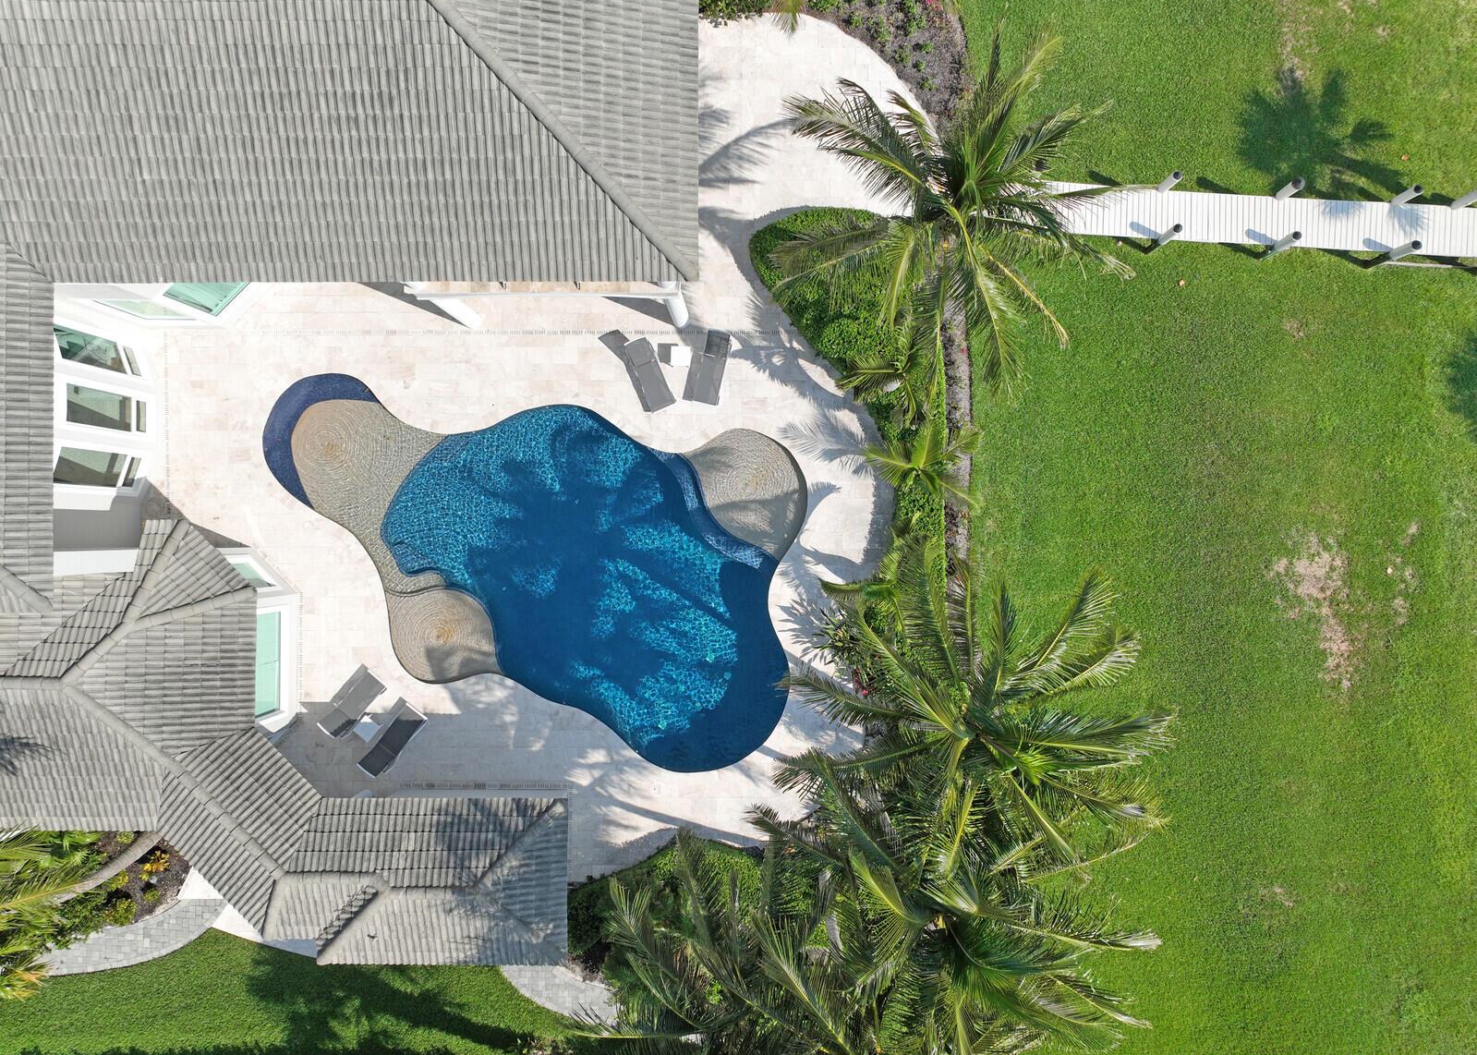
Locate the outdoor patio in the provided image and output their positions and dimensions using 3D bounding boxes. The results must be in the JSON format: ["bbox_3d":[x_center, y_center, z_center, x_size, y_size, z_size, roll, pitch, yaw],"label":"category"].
[{"bbox_3d":[-3.500,-2.000,25.750,19.200,0.400,21.600,0,90,0],"label":"outdoor patio"}]

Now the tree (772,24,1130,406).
[{"bbox_3d":[3.900,-5.700,21.500,6.600,8.600,6.900,0,90,0],"label":"tree"}]

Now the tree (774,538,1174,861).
[{"bbox_3d":[4.000,2.950,20.600,6.500,10.200,5.700,0,90,0],"label":"tree"}]

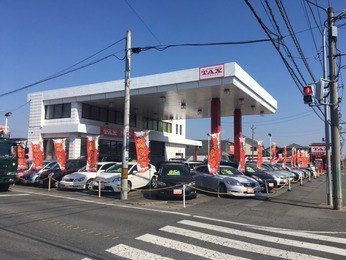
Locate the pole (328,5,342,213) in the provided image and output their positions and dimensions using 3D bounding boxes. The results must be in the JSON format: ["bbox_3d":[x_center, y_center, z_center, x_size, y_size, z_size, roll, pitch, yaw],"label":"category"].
[{"bbox_3d":[6.075,-0.948,10.982,0.340,7.766,0.340,-2,-7,31],"label":"pole"}]

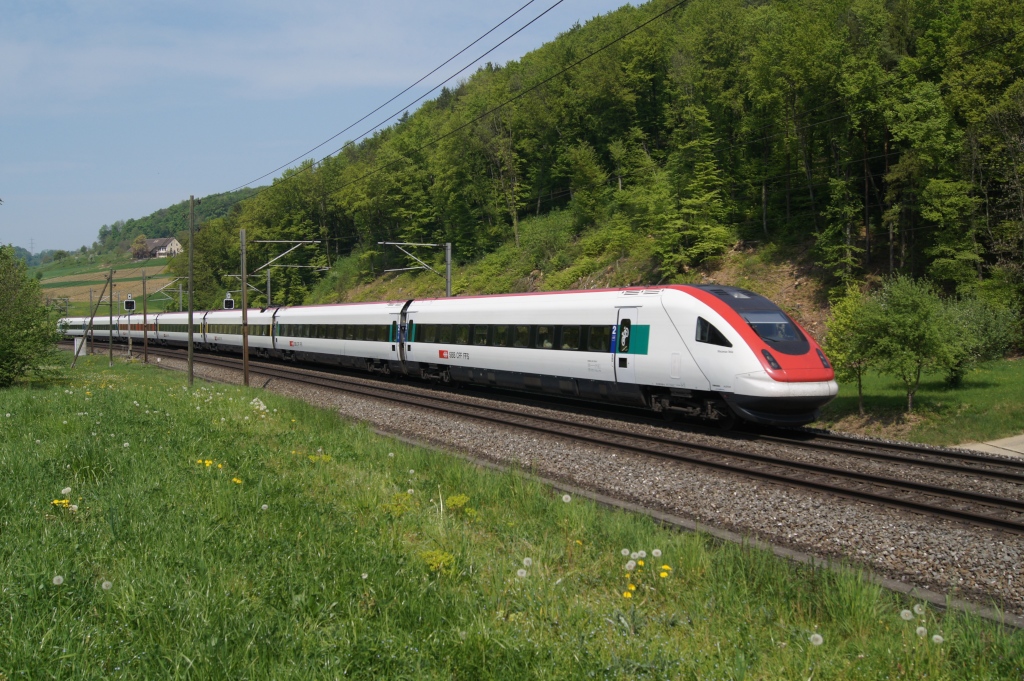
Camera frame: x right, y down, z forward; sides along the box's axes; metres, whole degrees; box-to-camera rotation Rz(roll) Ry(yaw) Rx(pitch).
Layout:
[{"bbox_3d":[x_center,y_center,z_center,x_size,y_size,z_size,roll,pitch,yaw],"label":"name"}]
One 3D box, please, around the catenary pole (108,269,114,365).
[{"bbox_3d":[-30.916,-1.757,79.073,0.250,7.560,0.250,-1,1,-26],"label":"catenary pole"}]

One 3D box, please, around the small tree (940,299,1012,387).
[{"bbox_3d":[18.035,0.020,39.966,3.200,3.560,3.000,0,1,0],"label":"small tree"}]

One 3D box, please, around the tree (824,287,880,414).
[{"bbox_3d":[10.202,0.298,30.463,1.950,3.820,1.950,0,1,0],"label":"tree"}]

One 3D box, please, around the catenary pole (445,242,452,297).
[{"bbox_3d":[-3.436,-1.449,55.674,0.240,7.700,0.240,-1,1,-26],"label":"catenary pole"}]

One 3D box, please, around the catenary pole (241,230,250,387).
[{"bbox_3d":[-13.581,-1.639,52.025,0.240,8.100,0.240,-2,1,-26],"label":"catenary pole"}]

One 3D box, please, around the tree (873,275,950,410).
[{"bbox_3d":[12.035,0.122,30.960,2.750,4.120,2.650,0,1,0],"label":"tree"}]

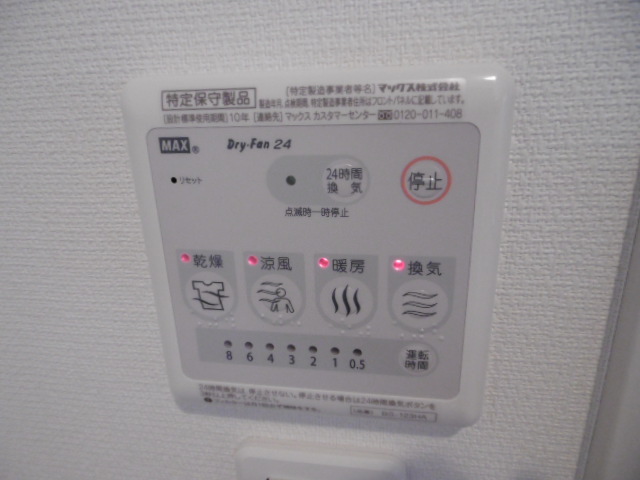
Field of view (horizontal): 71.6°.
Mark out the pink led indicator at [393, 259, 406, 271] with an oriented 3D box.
[{"bbox_3d":[0.025,0.008,0.138,0.004,0.004,0.002,1,19,9],"label":"pink led indicator"}]

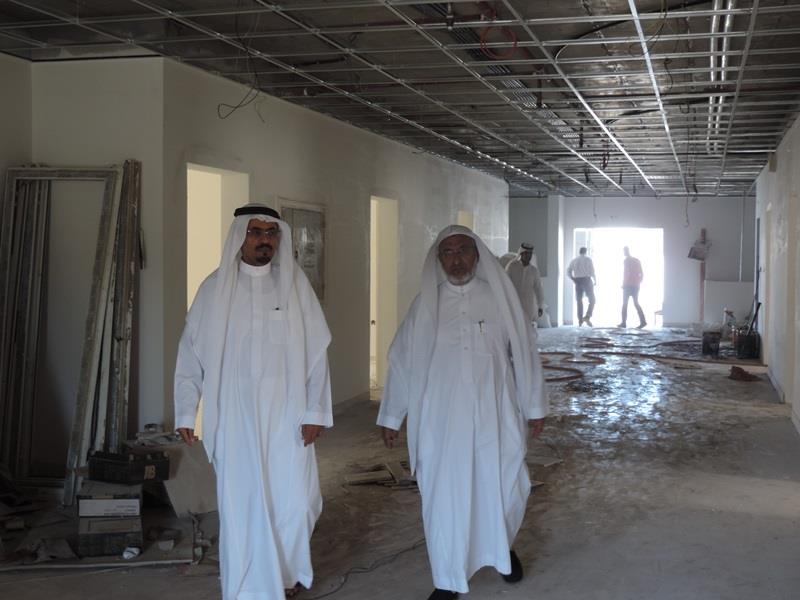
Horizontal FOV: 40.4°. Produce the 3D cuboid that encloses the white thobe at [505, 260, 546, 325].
[{"bbox_3d":[1.626,0.182,14.300,0.540,1.400,0.400,1,2,12],"label":"white thobe"}]

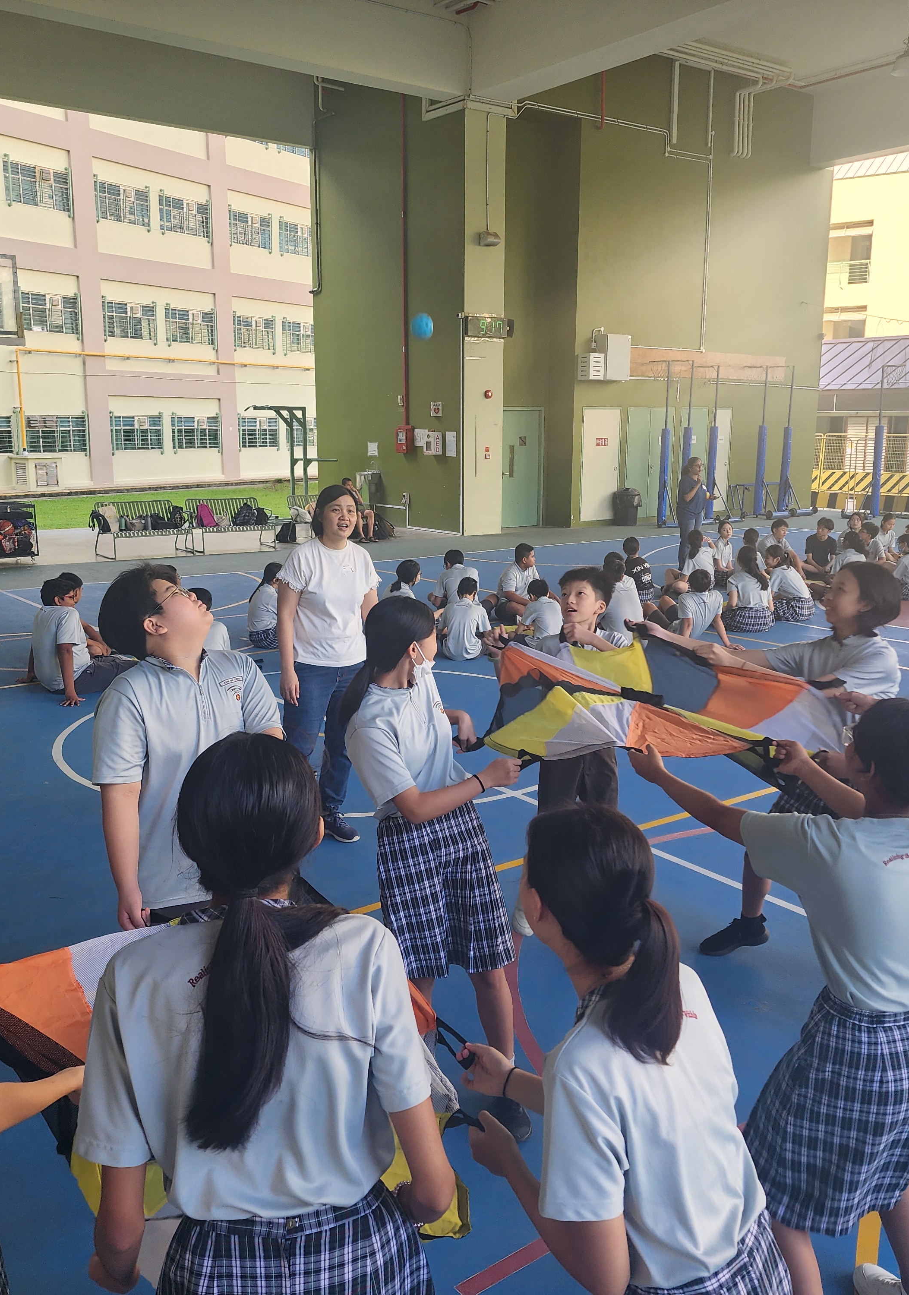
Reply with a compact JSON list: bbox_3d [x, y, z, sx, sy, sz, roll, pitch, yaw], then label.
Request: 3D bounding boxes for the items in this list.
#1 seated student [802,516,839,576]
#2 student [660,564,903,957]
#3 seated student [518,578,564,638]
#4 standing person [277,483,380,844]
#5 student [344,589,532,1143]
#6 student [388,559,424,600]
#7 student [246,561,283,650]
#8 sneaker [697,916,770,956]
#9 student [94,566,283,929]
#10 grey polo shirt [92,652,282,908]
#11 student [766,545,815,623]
[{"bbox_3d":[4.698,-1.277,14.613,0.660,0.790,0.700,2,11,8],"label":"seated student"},{"bbox_3d":[1.222,0.399,4.365,0.920,1.460,0.480,-6,12,-27],"label":"student"},{"bbox_3d":[0.721,-0.308,9.729,0.460,0.680,0.660,-8,14,-37],"label":"seated student"},{"bbox_3d":[-0.613,0.050,5.607,0.520,1.660,0.360,-5,12,-23],"label":"standing person"},{"bbox_3d":[-0.023,0.599,3.139,0.580,1.490,0.480,4,12,20],"label":"student"},{"bbox_3d":[-0.402,-0.489,10.797,0.640,0.710,0.480,-10,15,-40],"label":"student"},{"bbox_3d":[-1.398,-0.381,9.920,0.720,0.730,0.460,-9,15,-39],"label":"student"},{"bbox_3d":[1.045,1.066,4.313,0.265,0.120,0.100,-2,12,-12],"label":"sneaker"},{"bbox_3d":[-0.663,0.612,2.755,0.500,1.610,0.420,-6,13,-27],"label":"student"},{"bbox_3d":[-0.674,0.339,2.901,0.520,0.680,0.310,-10,15,-42],"label":"grey polo shirt"},{"bbox_3d":[3.323,-0.665,11.389,0.660,0.750,0.480,5,12,22],"label":"student"}]

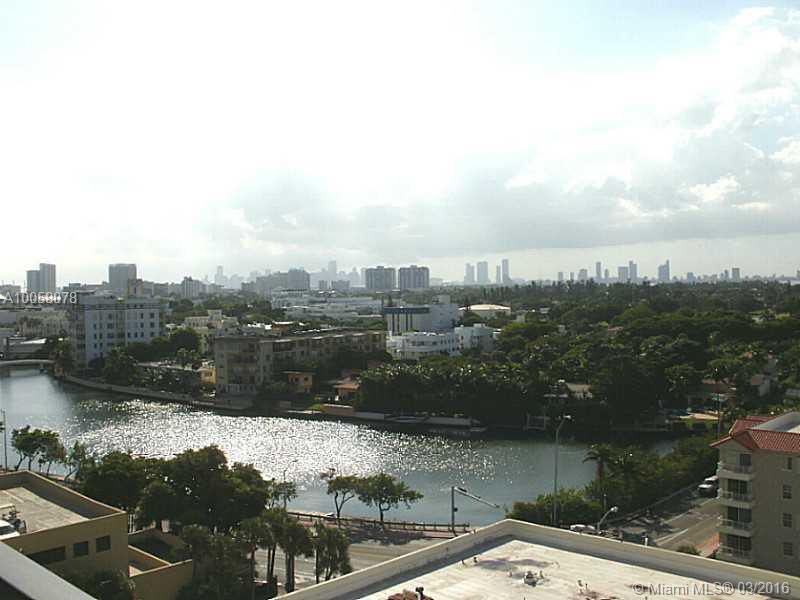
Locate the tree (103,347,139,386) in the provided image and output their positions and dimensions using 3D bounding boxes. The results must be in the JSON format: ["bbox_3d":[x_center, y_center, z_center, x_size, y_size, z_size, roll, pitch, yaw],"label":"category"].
[{"bbox_3d":[-85.768,19.874,254.885,11.000,12.200,10.500,-1,1,0],"label":"tree"}]

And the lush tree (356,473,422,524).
[{"bbox_3d":[-1.325,24.141,100.512,7.900,6.600,7.200,-1,1,0],"label":"lush tree"}]

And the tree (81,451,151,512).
[{"bbox_3d":[-38.264,23.910,111.629,9.400,7.900,9.000,-1,1,0],"label":"tree"}]

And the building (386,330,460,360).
[{"bbox_3d":[8.678,17.065,310.883,26.000,12.500,17.000,-1,1,9],"label":"building"}]

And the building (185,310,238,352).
[{"bbox_3d":[-77.172,14.003,339.800,21.000,19.000,18.000,-1,1,-3],"label":"building"}]

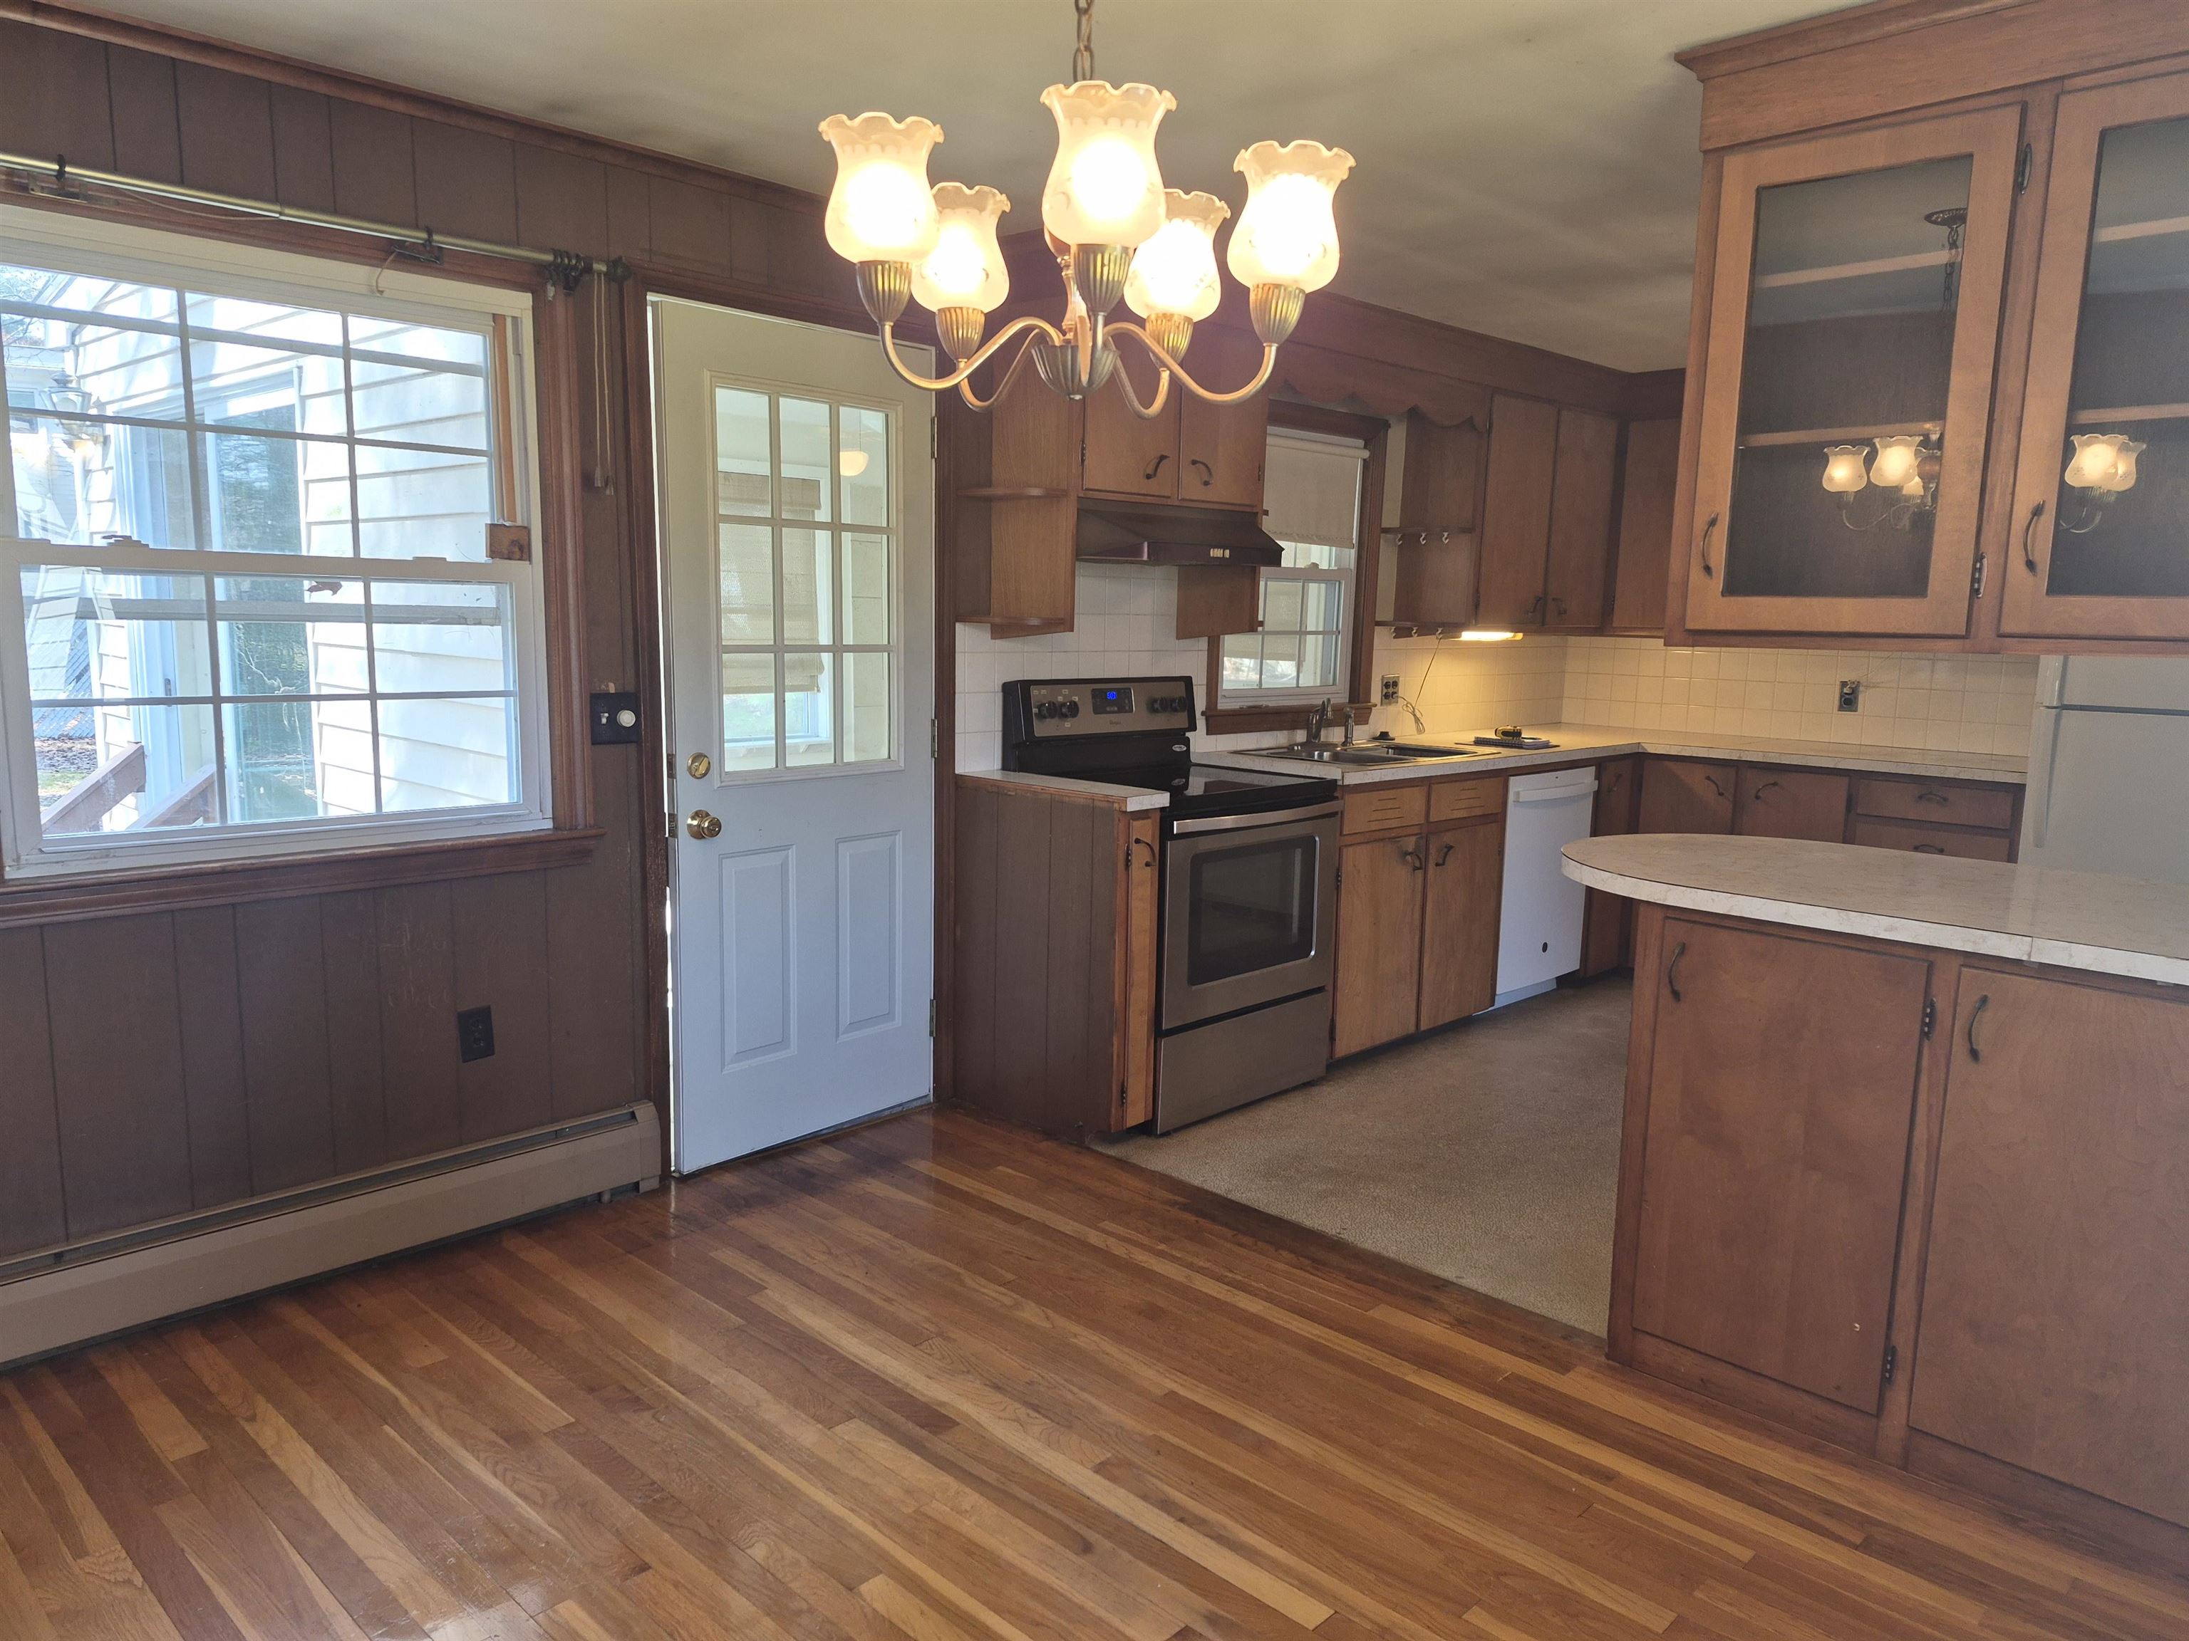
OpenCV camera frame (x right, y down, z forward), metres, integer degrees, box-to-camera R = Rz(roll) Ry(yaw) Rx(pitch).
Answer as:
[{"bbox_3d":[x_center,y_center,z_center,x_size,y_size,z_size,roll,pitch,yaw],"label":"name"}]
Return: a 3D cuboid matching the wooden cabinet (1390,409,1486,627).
[{"bbox_3d":[1.220,-1.078,5.246,0.335,0.840,0.135,9,11,44],"label":"wooden cabinet"}]

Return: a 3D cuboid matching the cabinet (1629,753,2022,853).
[{"bbox_3d":[2.755,0.204,5.405,1.280,0.852,0.618,9,11,44],"label":"cabinet"}]

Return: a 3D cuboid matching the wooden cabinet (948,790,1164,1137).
[{"bbox_3d":[-0.111,0.372,3.901,0.635,0.874,0.150,9,11,44],"label":"wooden cabinet"}]

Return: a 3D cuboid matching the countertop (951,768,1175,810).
[{"bbox_3d":[-0.096,-0.077,3.836,0.647,0.038,0.158,9,11,44],"label":"countertop"}]

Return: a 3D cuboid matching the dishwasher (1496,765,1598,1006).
[{"bbox_3d":[1.386,0.205,5.340,0.645,0.838,0.604,9,11,44],"label":"dishwasher"}]

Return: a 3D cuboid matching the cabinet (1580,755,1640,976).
[{"bbox_3d":[1.716,0.140,5.725,0.645,0.852,0.390,9,11,44],"label":"cabinet"}]

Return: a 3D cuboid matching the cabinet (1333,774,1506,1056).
[{"bbox_3d":[0.822,0.242,4.827,0.645,0.837,0.945,9,11,44],"label":"cabinet"}]

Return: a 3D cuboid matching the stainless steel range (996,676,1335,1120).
[{"bbox_3d":[0.239,0.198,4.177,0.680,1.175,0.753,9,11,44],"label":"stainless steel range"}]

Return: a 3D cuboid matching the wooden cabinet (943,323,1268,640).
[{"bbox_3d":[0.068,-0.945,4.089,0.335,0.865,0.910,9,11,44],"label":"wooden cabinet"}]

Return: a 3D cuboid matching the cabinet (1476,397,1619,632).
[{"bbox_3d":[1.616,-1.152,5.639,0.335,0.880,1.030,9,11,44],"label":"cabinet"}]

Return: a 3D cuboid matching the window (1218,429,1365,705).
[{"bbox_3d":[0.684,-0.872,5.036,0.090,0.970,0.840,9,11,44],"label":"window"}]

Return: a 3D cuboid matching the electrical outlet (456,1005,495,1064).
[{"bbox_3d":[-1.323,0.463,3.123,0.012,0.113,0.070,9,11,44],"label":"electrical outlet"}]

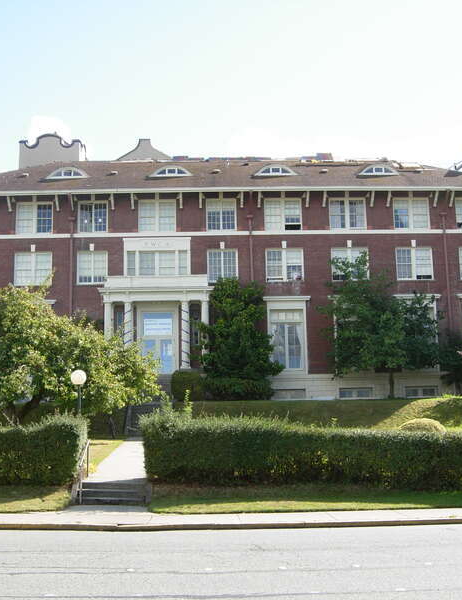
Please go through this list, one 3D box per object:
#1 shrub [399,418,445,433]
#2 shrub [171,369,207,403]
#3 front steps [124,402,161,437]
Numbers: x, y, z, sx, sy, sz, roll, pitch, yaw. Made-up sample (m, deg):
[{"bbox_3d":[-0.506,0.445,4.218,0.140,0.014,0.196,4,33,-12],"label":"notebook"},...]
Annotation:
[{"bbox_3d":[6.093,4.099,26.440,1.480,0.660,1.400,-1,-10,-2],"label":"shrub"},{"bbox_3d":[-1.833,3.696,36.609,1.600,1.500,1.500,-1,-10,-2],"label":"shrub"},{"bbox_3d":[-2.858,4.134,28.942,1.620,1.280,2.600,-1,-10,-2],"label":"front steps"}]

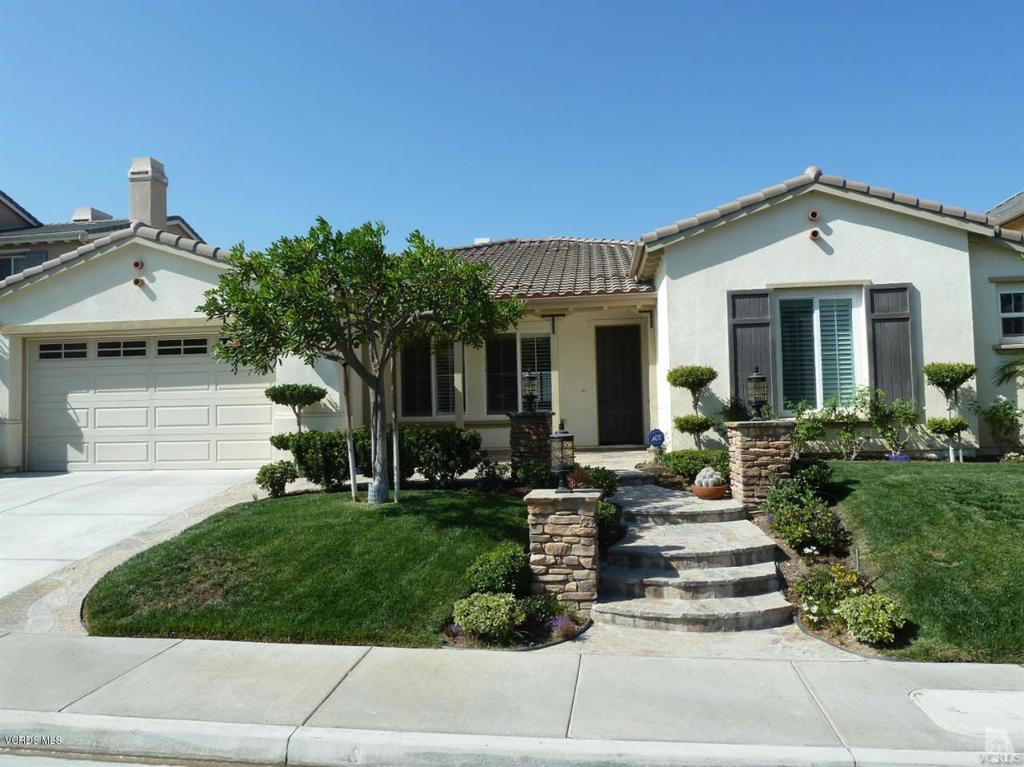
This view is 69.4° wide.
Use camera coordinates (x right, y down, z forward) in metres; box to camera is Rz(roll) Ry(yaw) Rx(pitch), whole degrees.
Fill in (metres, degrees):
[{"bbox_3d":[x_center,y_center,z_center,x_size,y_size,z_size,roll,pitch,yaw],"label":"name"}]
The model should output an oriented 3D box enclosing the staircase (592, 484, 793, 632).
[{"bbox_3d":[1.745,1.694,7.826,1.720,0.585,4.320,-2,-2,8],"label":"staircase"}]

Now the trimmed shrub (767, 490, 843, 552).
[{"bbox_3d":[2.790,1.326,7.050,0.725,0.610,0.700,-2,-2,8],"label":"trimmed shrub"}]

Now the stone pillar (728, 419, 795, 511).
[{"bbox_3d":[3.006,0.994,8.901,0.655,1.073,0.655,-1,-2,4],"label":"stone pillar"}]

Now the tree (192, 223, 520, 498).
[{"bbox_3d":[-1.893,-0.277,9.300,4.051,3.598,3.700,-2,-2,8],"label":"tree"}]

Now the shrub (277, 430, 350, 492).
[{"bbox_3d":[-2.725,1.076,10.200,1.049,0.856,0.950,-2,-2,8],"label":"shrub"}]

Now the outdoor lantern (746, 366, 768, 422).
[{"bbox_3d":[2.949,0.127,8.933,0.280,0.652,0.280,-1,-2,4],"label":"outdoor lantern"}]

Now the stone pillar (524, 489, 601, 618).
[{"bbox_3d":[0.461,1.415,6.246,0.617,0.973,0.620,-2,-2,8],"label":"stone pillar"}]

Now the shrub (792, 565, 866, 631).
[{"bbox_3d":[2.439,1.606,5.687,0.543,0.424,0.580,-2,-2,8],"label":"shrub"}]

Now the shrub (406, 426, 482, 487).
[{"bbox_3d":[-0.943,1.041,10.400,1.111,0.872,0.950,-2,-2,8],"label":"shrub"}]

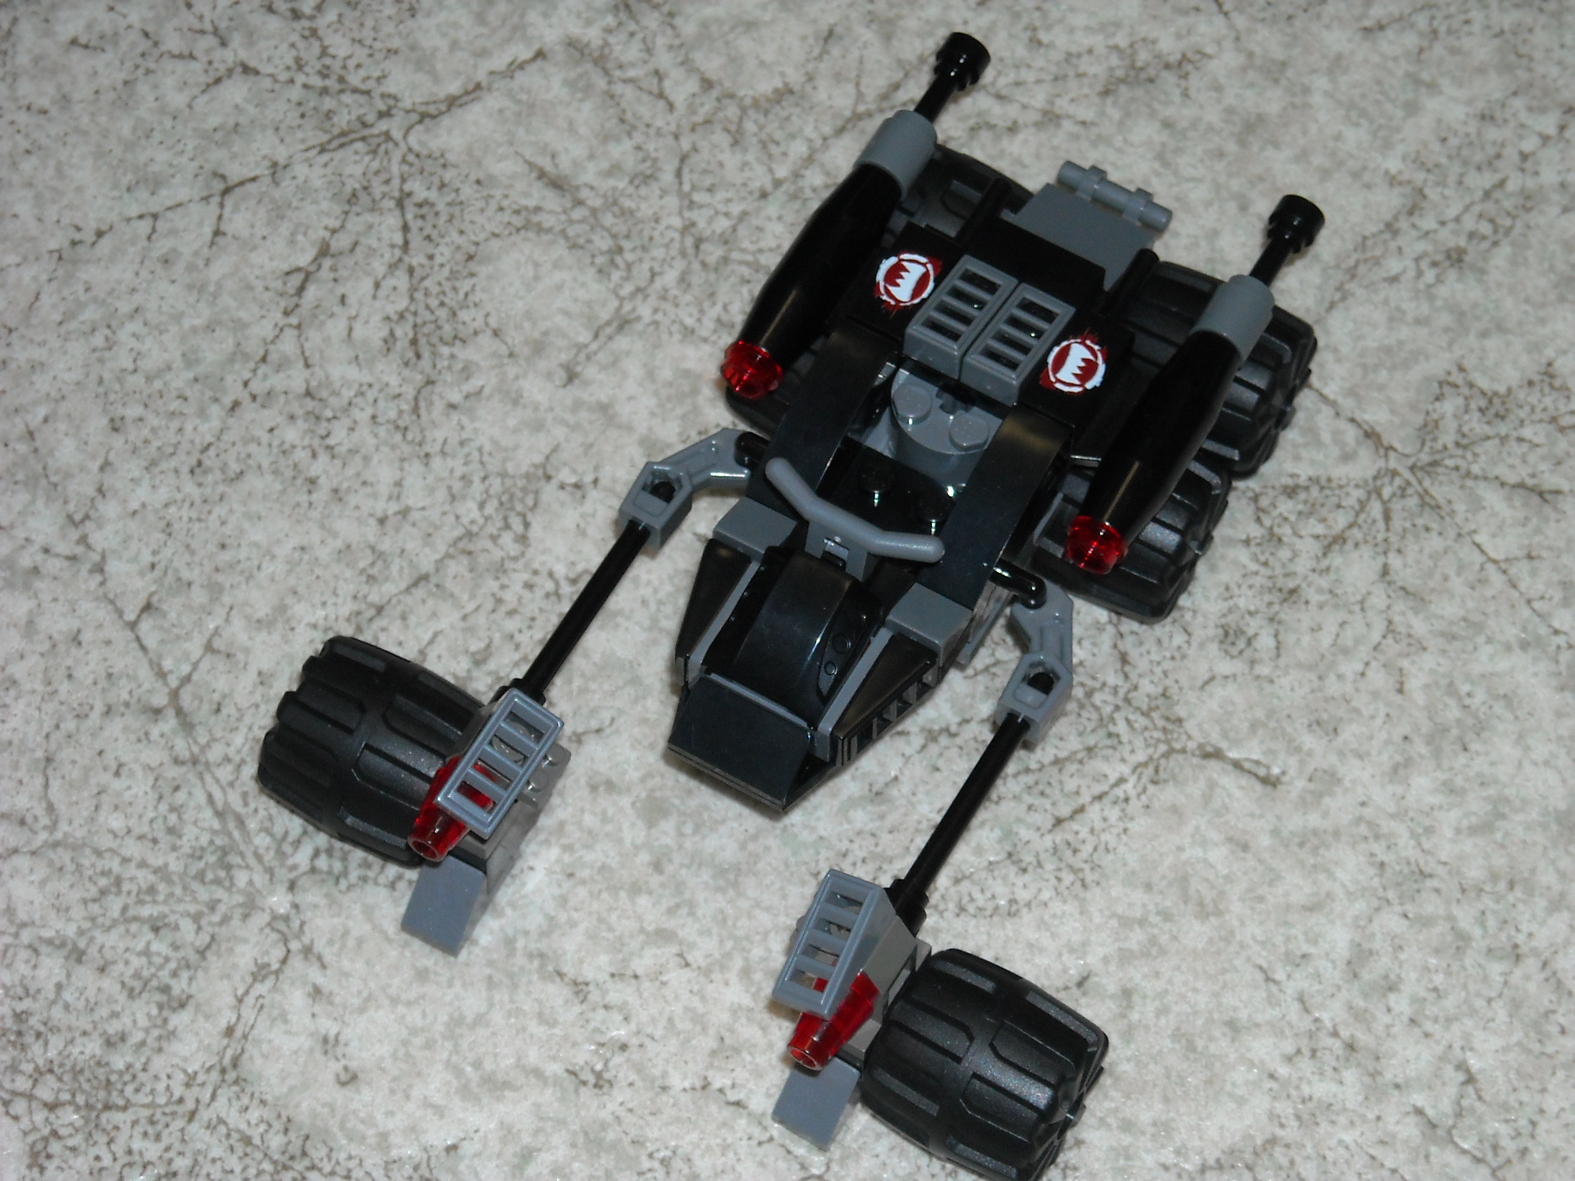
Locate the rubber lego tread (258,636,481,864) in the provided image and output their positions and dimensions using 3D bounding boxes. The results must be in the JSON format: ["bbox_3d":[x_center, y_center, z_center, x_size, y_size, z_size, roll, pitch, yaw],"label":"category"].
[{"bbox_3d":[-0.051,0.020,0.596,0.023,0.024,0.024,27,67,12],"label":"rubber lego tread"}]

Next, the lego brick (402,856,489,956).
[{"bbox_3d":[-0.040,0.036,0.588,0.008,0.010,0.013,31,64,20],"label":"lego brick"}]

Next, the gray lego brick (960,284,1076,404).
[{"bbox_3d":[0.029,-0.031,0.588,0.008,0.006,0.016,27,65,12],"label":"gray lego brick"}]

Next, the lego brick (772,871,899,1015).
[{"bbox_3d":[0.005,0.042,0.568,0.008,0.006,0.016,19,63,34],"label":"lego brick"}]

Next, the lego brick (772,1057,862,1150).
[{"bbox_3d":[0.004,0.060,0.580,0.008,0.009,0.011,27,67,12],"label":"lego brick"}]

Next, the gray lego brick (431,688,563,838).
[{"bbox_3d":[-0.035,0.021,0.576,0.008,0.006,0.016,31,64,20],"label":"gray lego brick"}]

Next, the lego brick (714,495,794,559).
[{"bbox_3d":[-0.004,-0.007,0.585,0.008,0.006,0.008,27,67,12],"label":"lego brick"}]

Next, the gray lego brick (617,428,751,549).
[{"bbox_3d":[-0.012,-0.013,0.599,0.020,0.006,0.009,-33,68,-15],"label":"gray lego brick"}]

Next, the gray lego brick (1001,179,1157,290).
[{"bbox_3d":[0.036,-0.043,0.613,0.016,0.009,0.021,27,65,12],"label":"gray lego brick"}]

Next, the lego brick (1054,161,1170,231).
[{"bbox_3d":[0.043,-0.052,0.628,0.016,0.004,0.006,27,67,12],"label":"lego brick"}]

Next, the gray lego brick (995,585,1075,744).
[{"bbox_3d":[0.031,0.009,0.591,0.010,0.006,0.020,14,63,5],"label":"gray lego brick"}]

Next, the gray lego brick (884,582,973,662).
[{"bbox_3d":[0.017,0.003,0.580,0.008,0.006,0.008,27,67,12],"label":"gray lego brick"}]

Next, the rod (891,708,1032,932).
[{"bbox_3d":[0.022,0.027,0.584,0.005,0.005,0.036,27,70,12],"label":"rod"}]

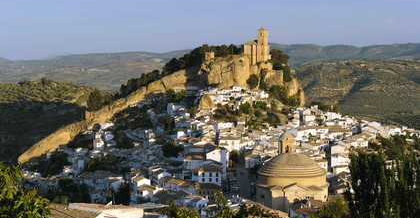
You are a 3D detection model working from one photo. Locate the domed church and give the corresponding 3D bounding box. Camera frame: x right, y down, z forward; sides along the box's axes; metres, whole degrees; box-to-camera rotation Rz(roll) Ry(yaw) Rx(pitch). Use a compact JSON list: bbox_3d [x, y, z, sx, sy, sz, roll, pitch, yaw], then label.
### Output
[{"bbox_3d":[39.803,29.865,352.939,35.500,34.167,49.000,0,3,-1],"label":"domed church"}]

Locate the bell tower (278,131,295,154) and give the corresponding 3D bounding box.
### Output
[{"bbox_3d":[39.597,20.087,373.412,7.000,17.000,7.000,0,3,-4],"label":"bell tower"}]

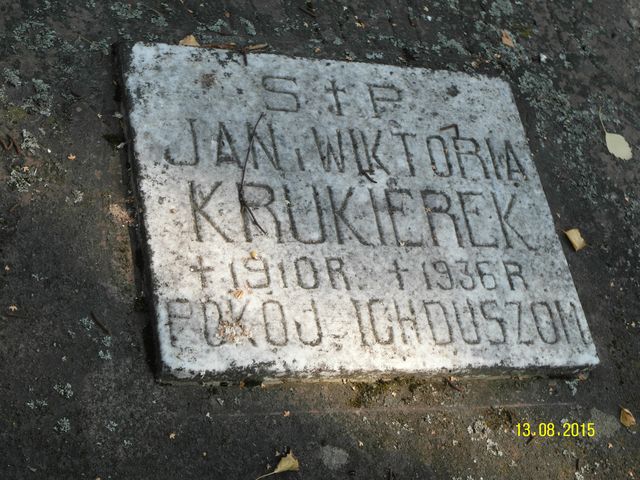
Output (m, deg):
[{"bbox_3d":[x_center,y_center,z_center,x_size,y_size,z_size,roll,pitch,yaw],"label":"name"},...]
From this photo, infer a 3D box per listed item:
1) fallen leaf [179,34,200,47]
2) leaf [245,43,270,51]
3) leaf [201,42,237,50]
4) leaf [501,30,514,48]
[{"bbox_3d":[-0.158,-0.239,1.467,0.025,0.014,0.020,-4,60,-25],"label":"fallen leaf"},{"bbox_3d":[-0.078,-0.237,1.500,0.032,0.010,0.013,-19,67,-32],"label":"leaf"},{"bbox_3d":[-0.122,-0.234,1.480,0.049,0.010,0.016,-6,61,-26],"label":"leaf"},{"bbox_3d":[0.258,-0.277,1.689,0.018,0.010,0.032,-17,66,-31],"label":"leaf"}]

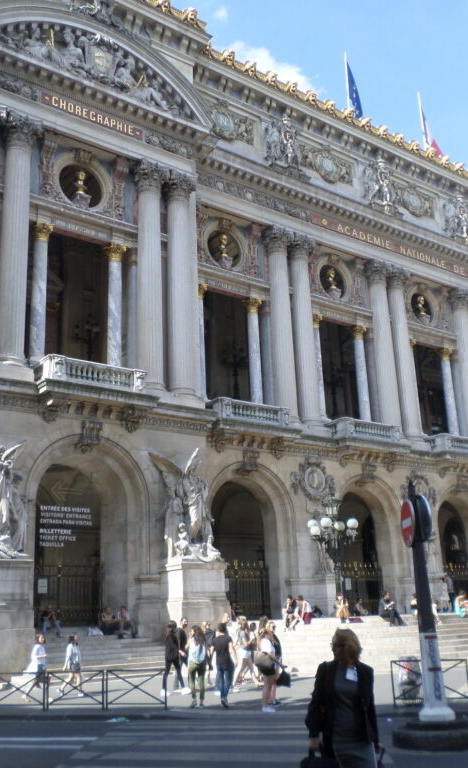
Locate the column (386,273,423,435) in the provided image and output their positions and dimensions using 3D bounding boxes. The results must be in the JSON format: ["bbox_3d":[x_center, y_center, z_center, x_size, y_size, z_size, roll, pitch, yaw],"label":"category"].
[{"bbox_3d":[9.763,-1.791,42.345,1.280,10.360,1.280,10,-20,-34],"label":"column"}]

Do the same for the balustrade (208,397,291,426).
[{"bbox_3d":[0.810,1.373,33.658,4.000,0.860,1.050,10,-20,-36],"label":"balustrade"}]

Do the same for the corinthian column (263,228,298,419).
[{"bbox_3d":[2.452,-3.204,37.609,1.250,10.450,1.250,-2,-17,-1],"label":"corinthian column"}]

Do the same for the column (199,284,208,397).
[{"bbox_3d":[-1.621,-1.984,34.929,0.760,5.880,0.760,10,-21,-35],"label":"column"}]

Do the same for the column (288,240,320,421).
[{"bbox_3d":[3.920,-3.095,40.806,1.280,11.156,1.280,-2,-17,-1],"label":"column"}]

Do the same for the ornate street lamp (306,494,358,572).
[{"bbox_3d":[3.988,6.666,28.830,1.900,4.640,1.900,10,-20,-34],"label":"ornate street lamp"}]

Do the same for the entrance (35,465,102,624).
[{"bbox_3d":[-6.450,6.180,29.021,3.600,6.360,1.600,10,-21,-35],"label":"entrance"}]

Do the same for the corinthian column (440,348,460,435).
[{"bbox_3d":[14.266,0.549,48.315,0.720,6.095,0.720,10,-21,-35],"label":"corinthian column"}]

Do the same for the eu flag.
[{"bbox_3d":[8.136,-19.781,49.883,1.300,4.400,0.800,10,-20,-36],"label":"eu flag"}]

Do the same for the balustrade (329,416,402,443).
[{"bbox_3d":[7.220,2.717,40.471,4.240,0.980,1.458,10,-21,-35],"label":"balustrade"}]

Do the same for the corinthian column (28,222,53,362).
[{"bbox_3d":[-8.057,-3.902,30.853,0.720,6.095,0.720,10,-21,-35],"label":"corinthian column"}]

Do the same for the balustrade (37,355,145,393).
[{"bbox_3d":[-5.236,-0.154,27.511,3.950,0.980,1.200,10,-21,-35],"label":"balustrade"}]

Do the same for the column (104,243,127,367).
[{"bbox_3d":[-4.899,-3.043,30.571,0.720,6.127,0.720,10,-20,-34],"label":"column"}]

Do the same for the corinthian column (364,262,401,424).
[{"bbox_3d":[8.479,-2.008,41.466,1.280,10.360,1.280,10,-20,-34],"label":"corinthian column"}]

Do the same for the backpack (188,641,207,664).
[{"bbox_3d":[-0.780,5.737,15.800,0.320,0.450,0.200,3,-18,-17],"label":"backpack"}]

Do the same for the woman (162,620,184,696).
[{"bbox_3d":[-1.426,6.594,17.890,0.650,1.680,0.500,5,-18,-21],"label":"woman"}]

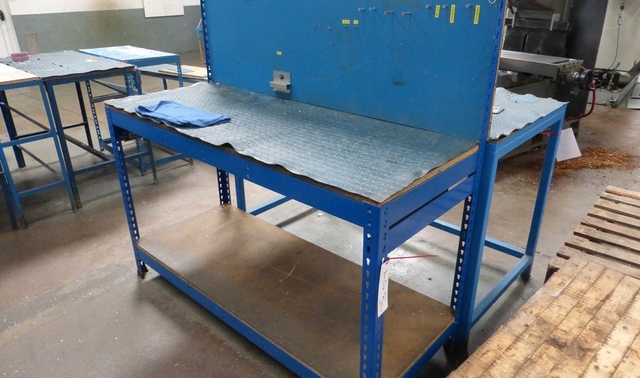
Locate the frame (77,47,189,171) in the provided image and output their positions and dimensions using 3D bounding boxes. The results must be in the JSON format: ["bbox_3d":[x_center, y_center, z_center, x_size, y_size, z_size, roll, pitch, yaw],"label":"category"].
[{"bbox_3d":[-1.654,-0.744,4.019,0.460,0.940,1.010,-21,32,-38],"label":"frame"}]

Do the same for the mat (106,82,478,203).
[{"bbox_3d":[-0.237,-0.280,1.788,1.585,0.022,0.600,20,32,38],"label":"mat"}]

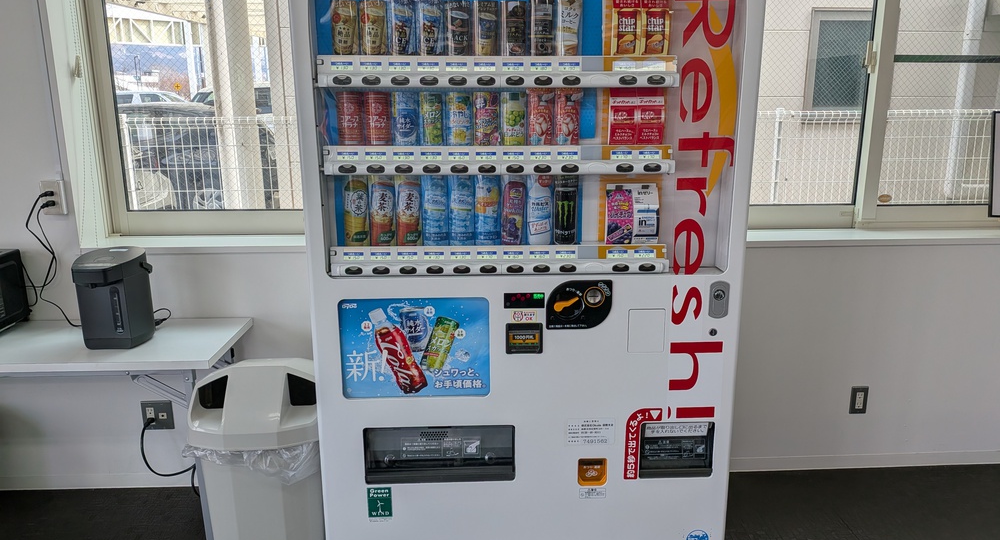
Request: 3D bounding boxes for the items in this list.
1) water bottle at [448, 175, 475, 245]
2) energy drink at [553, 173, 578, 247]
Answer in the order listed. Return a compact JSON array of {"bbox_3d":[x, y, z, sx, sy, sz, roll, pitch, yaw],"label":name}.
[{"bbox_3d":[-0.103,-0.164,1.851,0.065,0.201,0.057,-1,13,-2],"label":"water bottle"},{"bbox_3d":[0.179,-0.161,1.896,0.065,0.192,0.060,-1,13,-2],"label":"energy drink"}]

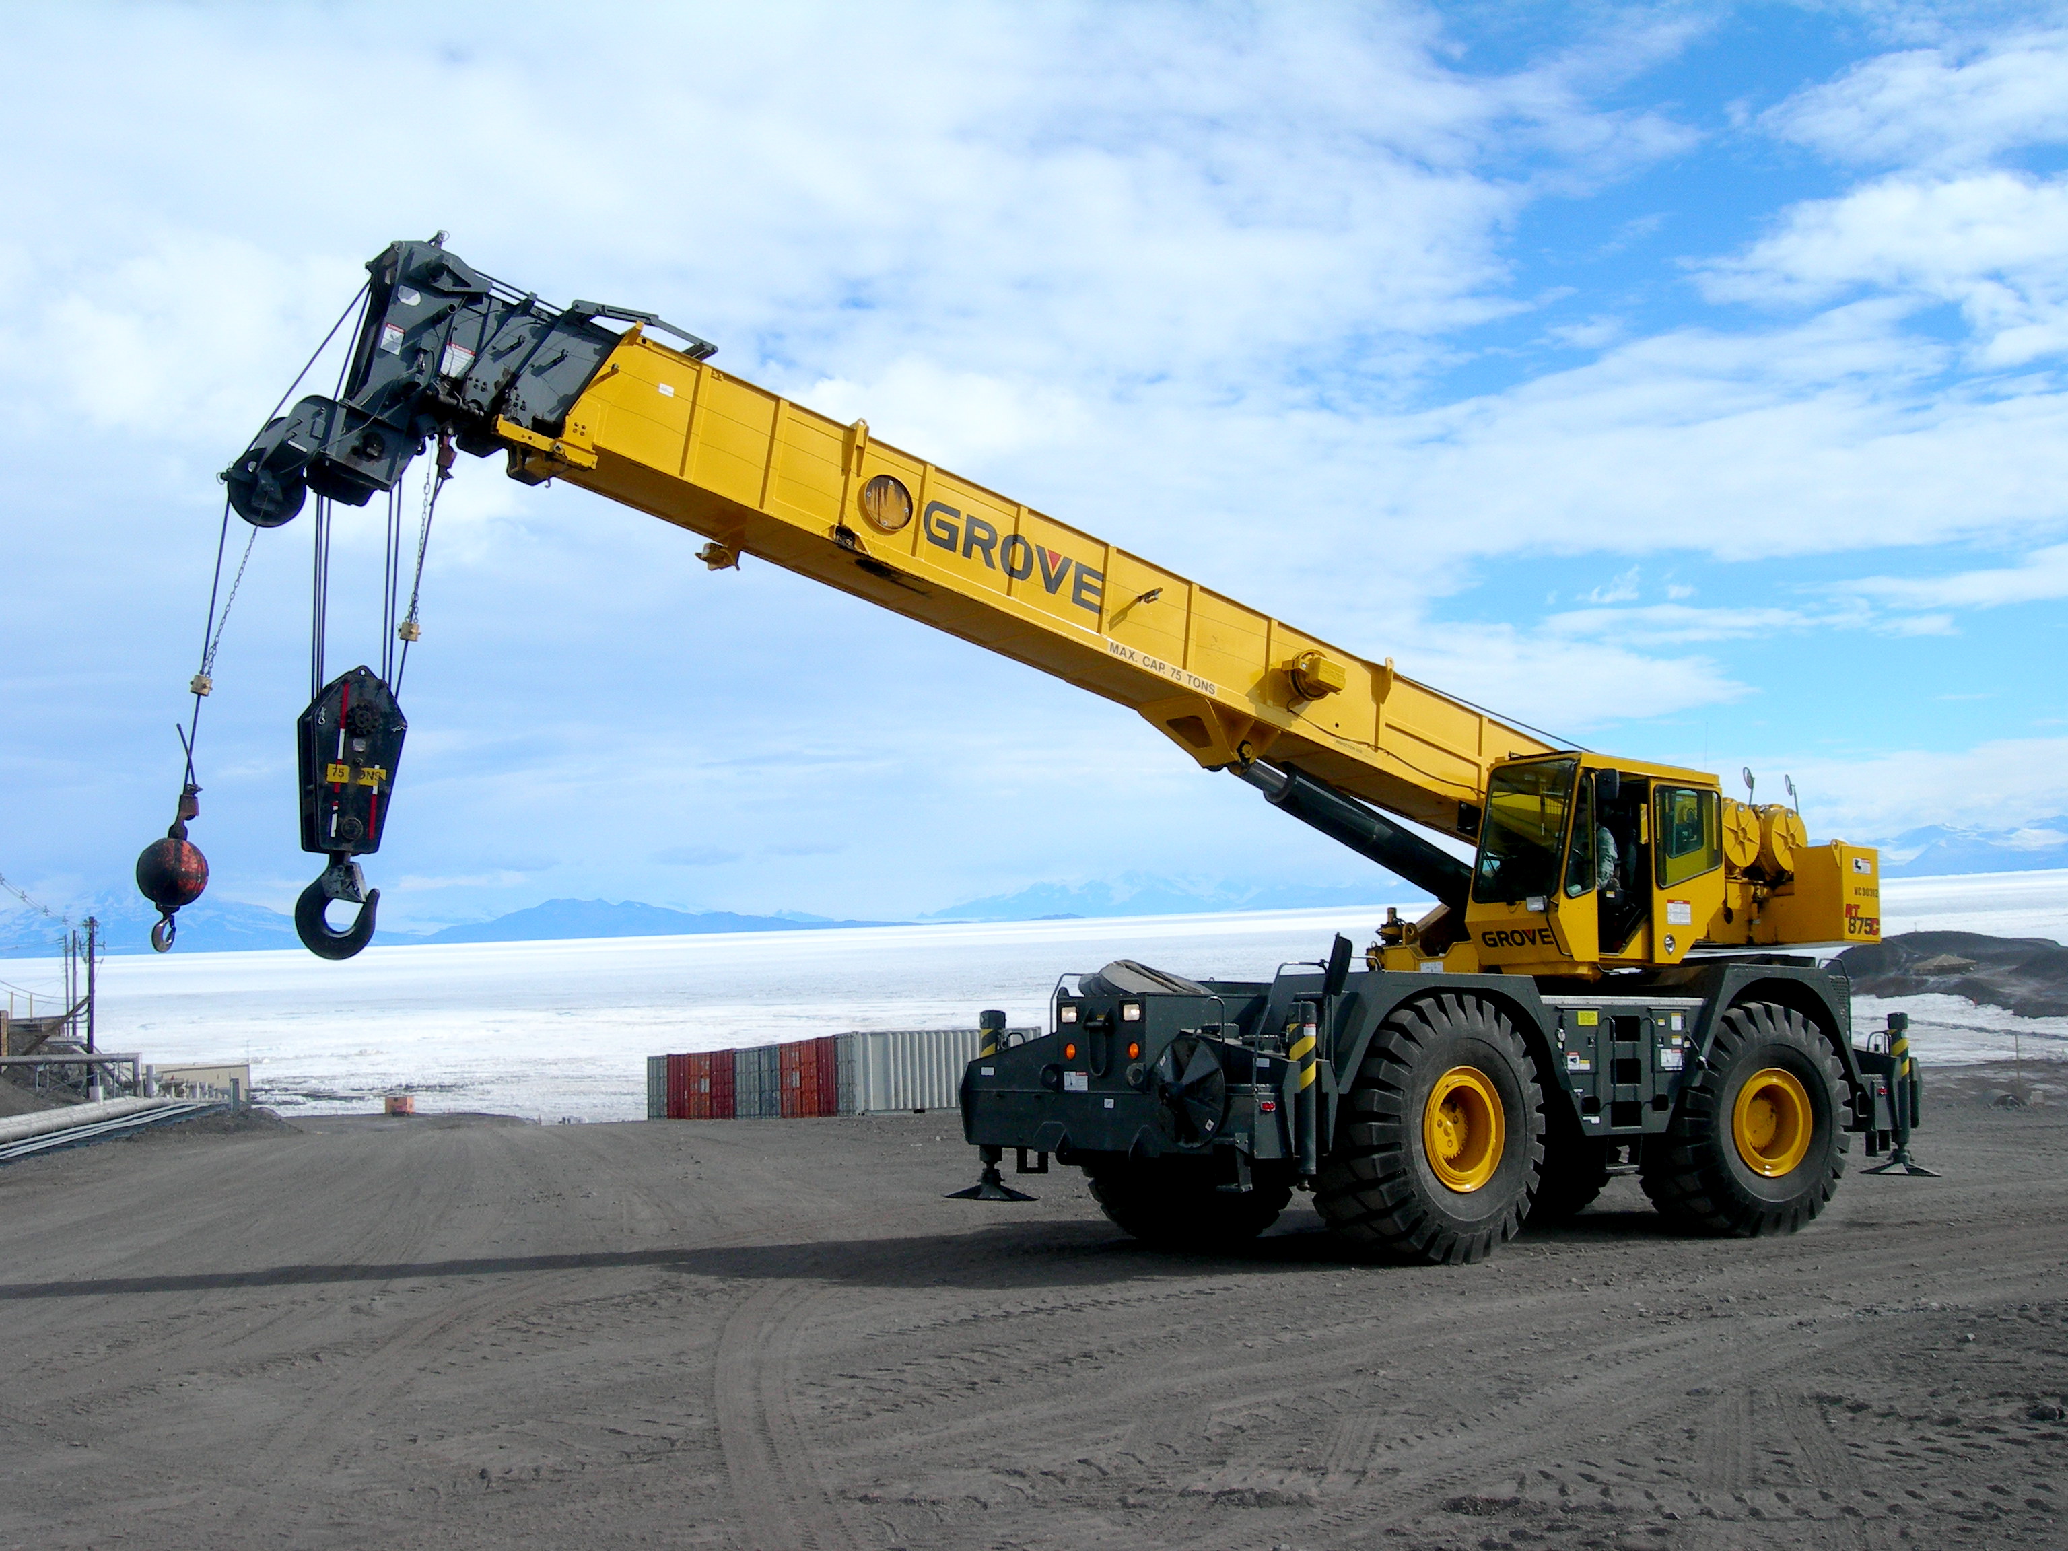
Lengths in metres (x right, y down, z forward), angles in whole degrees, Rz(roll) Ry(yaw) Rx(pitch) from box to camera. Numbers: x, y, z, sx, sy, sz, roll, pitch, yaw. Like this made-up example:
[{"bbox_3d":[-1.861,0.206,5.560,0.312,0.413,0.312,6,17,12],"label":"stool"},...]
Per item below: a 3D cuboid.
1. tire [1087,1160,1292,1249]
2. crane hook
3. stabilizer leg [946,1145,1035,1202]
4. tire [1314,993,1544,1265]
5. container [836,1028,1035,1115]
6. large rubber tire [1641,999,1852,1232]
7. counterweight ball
[{"bbox_3d":[1.329,2.849,18.583,2.010,2.000,0.800,6,-9,-41],"label":"tire"},{"bbox_3d":[-4.021,0.760,13.110,0.490,0.610,0.150,5,-4,-30],"label":"crane hook"},{"bbox_3d":[-0.329,3.099,17.664,0.720,0.460,0.720,0,-7,0],"label":"stabilizer leg"},{"bbox_3d":[2.876,2.621,16.861,2.010,2.000,0.800,6,-9,-41],"label":"tire"},{"bbox_3d":[-3.040,9.410,72.020,6.058,2.591,2.438,1,-7,-24],"label":"container"},{"bbox_3d":[6.107,3.011,19.713,2.010,2.000,0.800,4,-8,-29],"label":"large rubber tire"},{"bbox_3d":[-4.764,0.550,12.558,0.385,0.410,0.385,7,-3,0],"label":"counterweight ball"}]

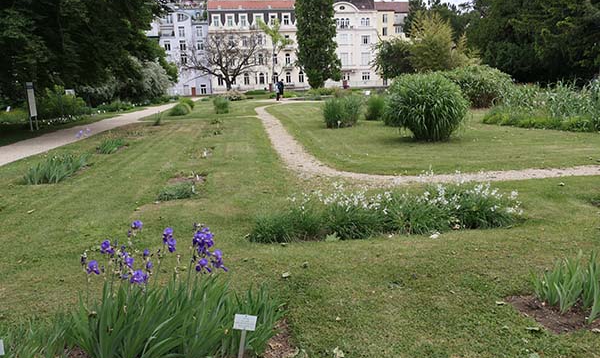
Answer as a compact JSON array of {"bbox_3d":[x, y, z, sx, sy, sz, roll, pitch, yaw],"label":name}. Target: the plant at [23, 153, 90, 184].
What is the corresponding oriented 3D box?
[{"bbox_3d":[-4.285,-0.246,8.247,0.650,0.370,1.350,-2,12,0],"label":"plant"}]

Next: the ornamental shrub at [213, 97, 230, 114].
[{"bbox_3d":[-4.073,-3.838,24.304,0.950,0.880,0.900,-2,12,0],"label":"ornamental shrub"}]

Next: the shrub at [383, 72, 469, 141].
[{"bbox_3d":[3.247,-1.862,11.888,2.100,1.650,2.000,-2,12,0],"label":"shrub"}]

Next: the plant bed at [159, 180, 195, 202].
[{"bbox_3d":[-1.756,0.152,6.760,0.500,0.170,0.580,-2,12,0],"label":"plant bed"}]

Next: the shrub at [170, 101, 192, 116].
[{"bbox_3d":[-6.224,-3.700,24.422,1.100,0.680,1.050,-2,12,0],"label":"shrub"}]

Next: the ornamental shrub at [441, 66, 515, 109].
[{"bbox_3d":[8.999,-4.717,23.789,3.700,2.100,3.100,-2,12,0],"label":"ornamental shrub"}]

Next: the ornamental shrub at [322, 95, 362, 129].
[{"bbox_3d":[1.440,-2.331,15.865,1.350,1.050,1.100,-2,12,0],"label":"ornamental shrub"}]

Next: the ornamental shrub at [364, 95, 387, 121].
[{"bbox_3d":[2.909,-2.771,18.029,0.900,0.950,0.900,-2,12,0],"label":"ornamental shrub"}]

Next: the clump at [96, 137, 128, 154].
[{"bbox_3d":[-4.470,-0.824,11.190,0.500,0.320,0.950,-2,12,0],"label":"clump"}]

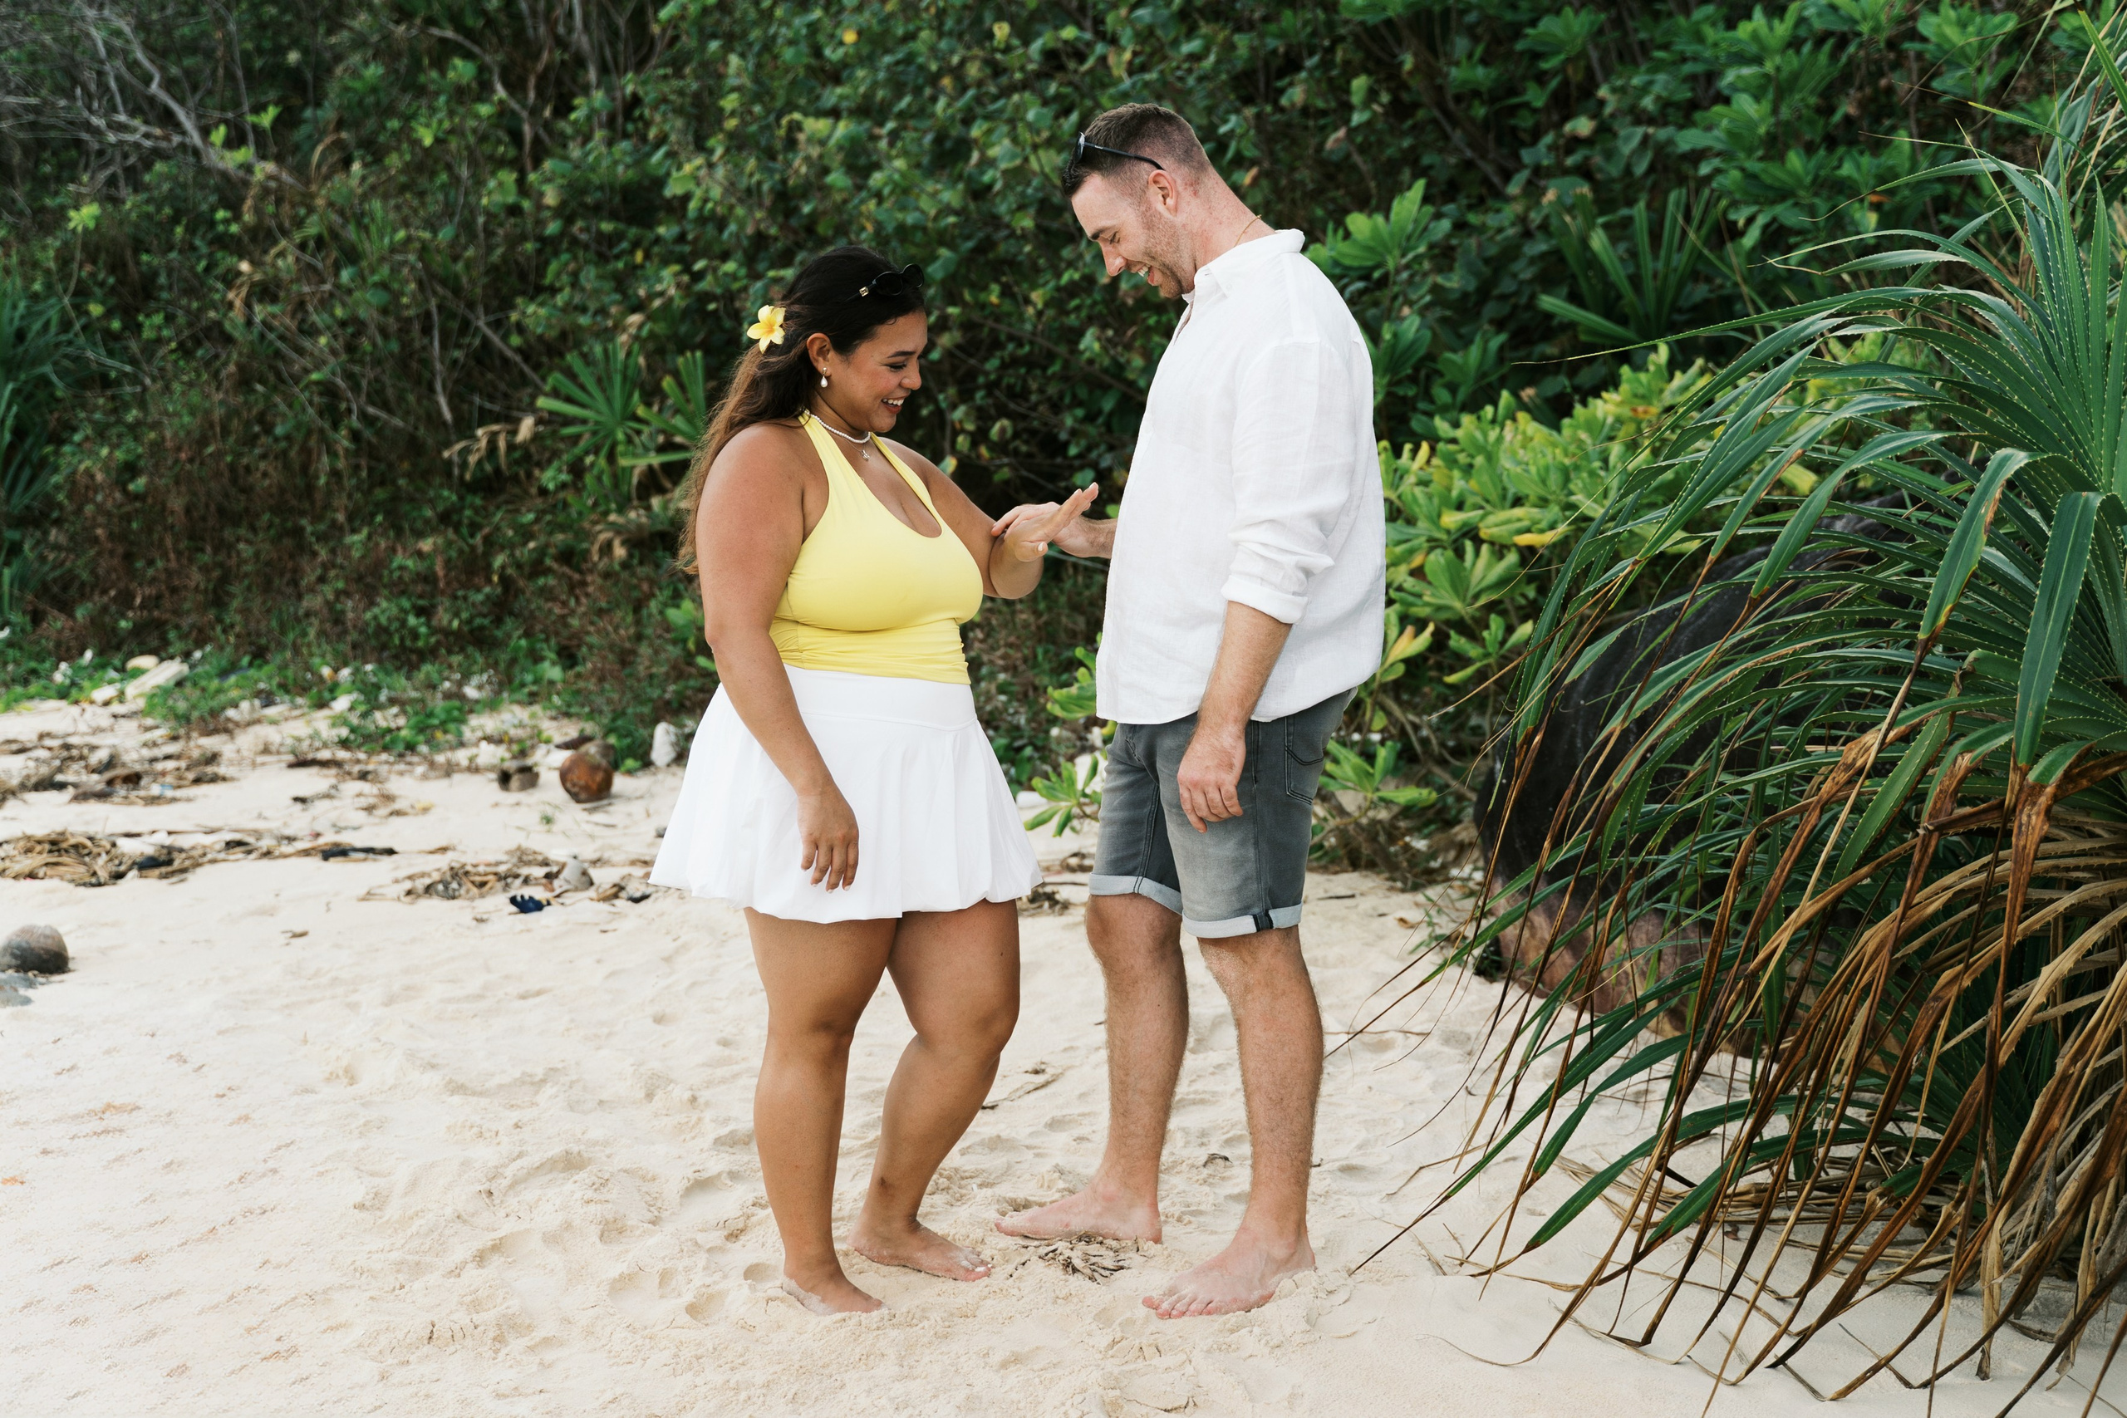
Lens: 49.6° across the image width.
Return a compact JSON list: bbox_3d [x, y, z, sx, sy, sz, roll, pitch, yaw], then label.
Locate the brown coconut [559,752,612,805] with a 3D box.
[{"bbox_3d":[-1.489,0.214,7.200,0.166,0.160,0.168,0,8,0],"label":"brown coconut"}]

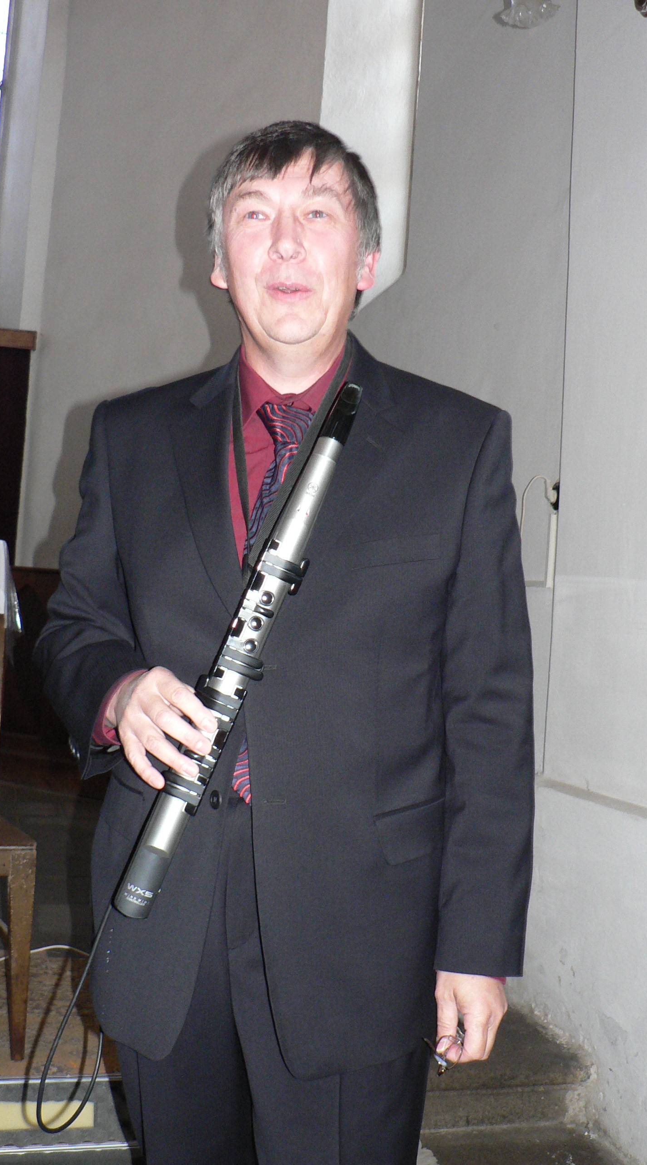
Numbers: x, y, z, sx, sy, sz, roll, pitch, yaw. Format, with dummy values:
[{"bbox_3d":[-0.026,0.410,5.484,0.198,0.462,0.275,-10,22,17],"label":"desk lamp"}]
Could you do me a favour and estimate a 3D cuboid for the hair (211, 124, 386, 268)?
[{"bbox_3d":[-0.035,-0.423,1.370,0.192,0.185,0.210,3,-3,5],"label":"hair"}]

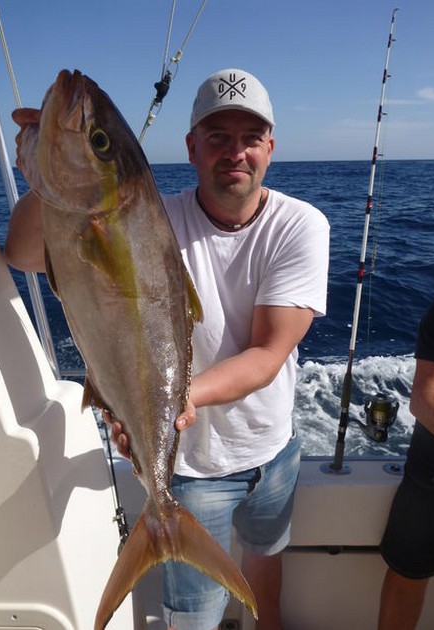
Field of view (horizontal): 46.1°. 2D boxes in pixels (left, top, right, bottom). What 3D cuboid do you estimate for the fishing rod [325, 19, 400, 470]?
[{"bbox_3d":[0.487,-0.071,1.490,0.185,1.440,0.130,2,17,-1],"label":"fishing rod"}]

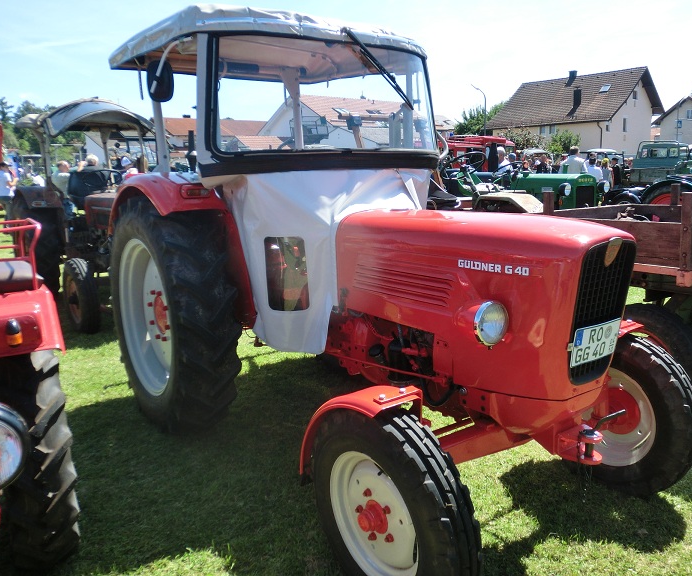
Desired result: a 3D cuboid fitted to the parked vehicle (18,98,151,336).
[{"bbox_3d":[-2.788,-0.960,7.293,1.650,2.380,3.250,-9,13,-35],"label":"parked vehicle"}]

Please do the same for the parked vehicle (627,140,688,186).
[{"bbox_3d":[12.910,-4.750,25.500,1.750,2.350,3.900,2,11,18],"label":"parked vehicle"}]

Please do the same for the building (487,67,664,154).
[{"bbox_3d":[18.058,-12.421,49.274,9.400,8.500,11.400,-10,14,-40],"label":"building"}]

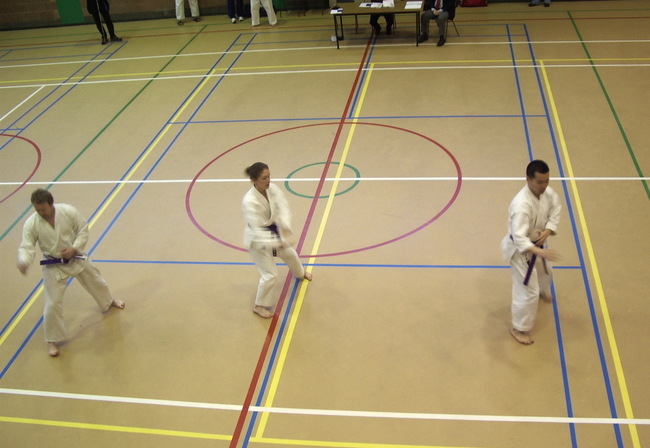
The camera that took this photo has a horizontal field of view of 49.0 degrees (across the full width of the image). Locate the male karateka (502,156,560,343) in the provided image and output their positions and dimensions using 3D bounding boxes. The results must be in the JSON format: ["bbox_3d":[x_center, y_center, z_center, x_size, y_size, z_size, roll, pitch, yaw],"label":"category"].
[{"bbox_3d":[1.955,0.219,6.510,0.670,1.710,0.620,-22,35,-23],"label":"male karateka"}]

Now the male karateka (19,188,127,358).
[{"bbox_3d":[-2.605,0.386,7.055,0.920,1.730,0.600,-18,34,-17],"label":"male karateka"}]

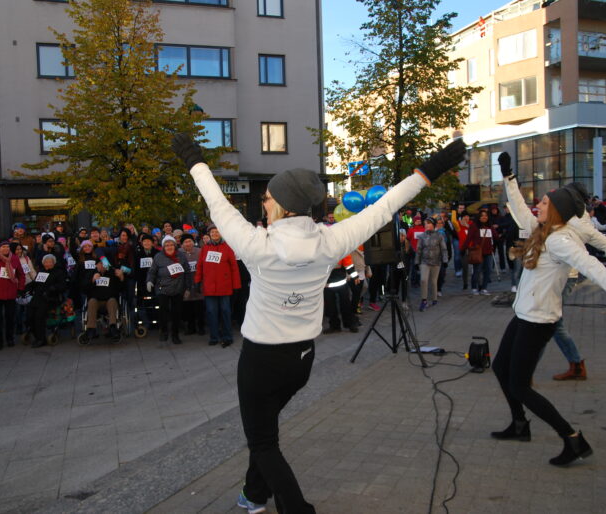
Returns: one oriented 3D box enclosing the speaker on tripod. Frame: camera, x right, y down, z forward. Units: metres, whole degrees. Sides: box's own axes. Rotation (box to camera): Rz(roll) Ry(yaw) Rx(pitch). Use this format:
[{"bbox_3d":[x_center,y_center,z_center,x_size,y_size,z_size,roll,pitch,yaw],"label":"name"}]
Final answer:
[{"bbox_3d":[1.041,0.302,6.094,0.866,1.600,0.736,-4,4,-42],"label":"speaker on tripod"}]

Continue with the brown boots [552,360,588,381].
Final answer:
[{"bbox_3d":[2.382,1.004,5.136,0.285,0.165,0.100,-1,3,10],"label":"brown boots"}]

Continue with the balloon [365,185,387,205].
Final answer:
[{"bbox_3d":[0.822,-0.682,6.450,0.245,0.260,0.245,-2,3,0],"label":"balloon"}]

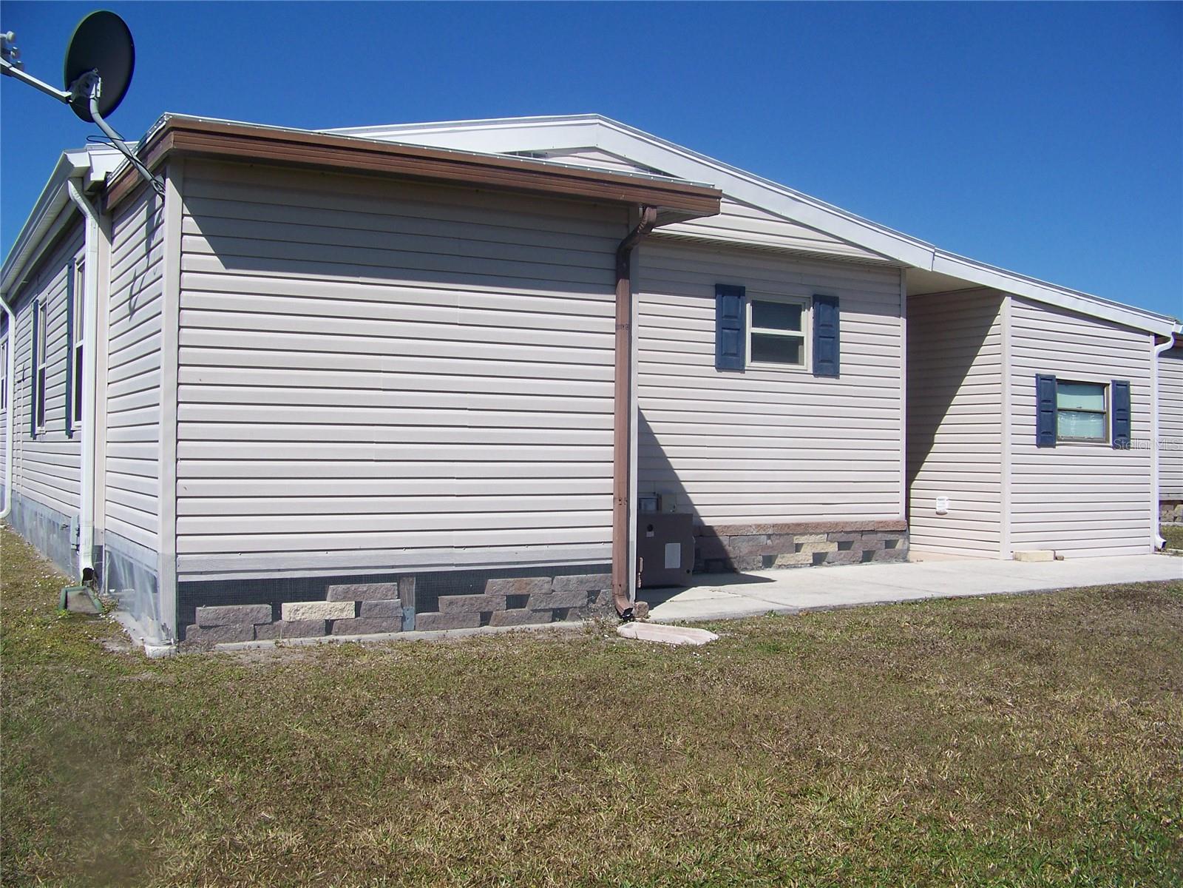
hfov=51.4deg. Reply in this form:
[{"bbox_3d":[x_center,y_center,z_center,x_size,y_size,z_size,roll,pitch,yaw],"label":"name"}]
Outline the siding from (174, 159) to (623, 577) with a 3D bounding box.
[{"bbox_3d":[-1.048,-0.401,7.604,2.881,2.385,0.070,1,0,-26],"label":"siding"}]

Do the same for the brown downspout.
[{"bbox_3d":[0.289,-0.201,8.010,0.085,2.625,0.420,1,0,-26],"label":"brown downspout"}]

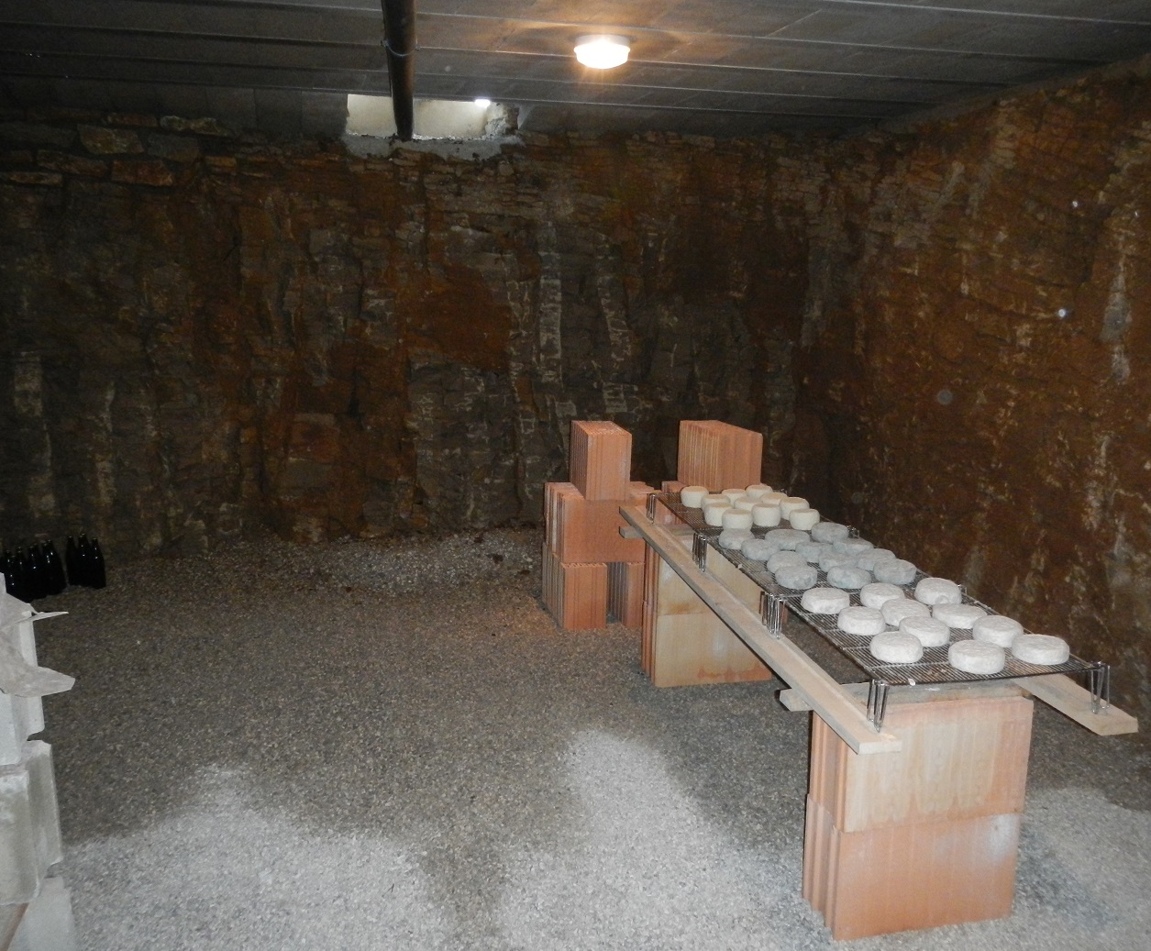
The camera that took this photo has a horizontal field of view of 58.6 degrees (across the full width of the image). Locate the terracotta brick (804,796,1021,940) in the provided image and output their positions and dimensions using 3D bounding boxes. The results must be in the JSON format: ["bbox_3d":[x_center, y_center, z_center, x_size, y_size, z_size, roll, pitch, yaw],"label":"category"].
[{"bbox_3d":[0.874,0.998,2.698,0.500,0.300,0.198,-2,12,-12],"label":"terracotta brick"}]

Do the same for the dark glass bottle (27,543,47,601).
[{"bbox_3d":[-2.747,0.487,5.211,0.083,0.288,0.083,1,12,0],"label":"dark glass bottle"}]

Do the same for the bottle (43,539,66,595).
[{"bbox_3d":[-2.692,0.467,5.293,0.085,0.280,0.085,1,11,0],"label":"bottle"}]

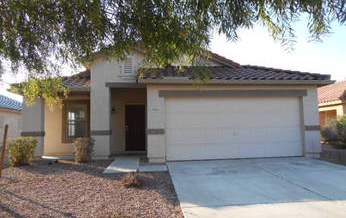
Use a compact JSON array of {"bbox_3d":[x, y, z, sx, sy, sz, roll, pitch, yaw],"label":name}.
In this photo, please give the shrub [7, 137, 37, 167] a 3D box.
[{"bbox_3d":[-4.713,1.336,8.097,0.878,0.893,0.852,-1,-4,-7],"label":"shrub"}]

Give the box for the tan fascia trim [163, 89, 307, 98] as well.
[{"bbox_3d":[2.117,-0.528,8.847,5.198,0.217,0.099,-1,-4,-7],"label":"tan fascia trim"}]

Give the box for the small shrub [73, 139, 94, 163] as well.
[{"bbox_3d":[-2.977,1.366,8.655,0.708,0.831,0.686,-1,-4,-7],"label":"small shrub"}]

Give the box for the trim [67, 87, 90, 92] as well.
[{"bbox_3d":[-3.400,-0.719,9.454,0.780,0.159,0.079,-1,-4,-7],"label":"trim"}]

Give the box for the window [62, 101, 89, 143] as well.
[{"bbox_3d":[-3.730,0.493,10.008,1.046,1.648,0.138,-1,-4,-7],"label":"window"}]

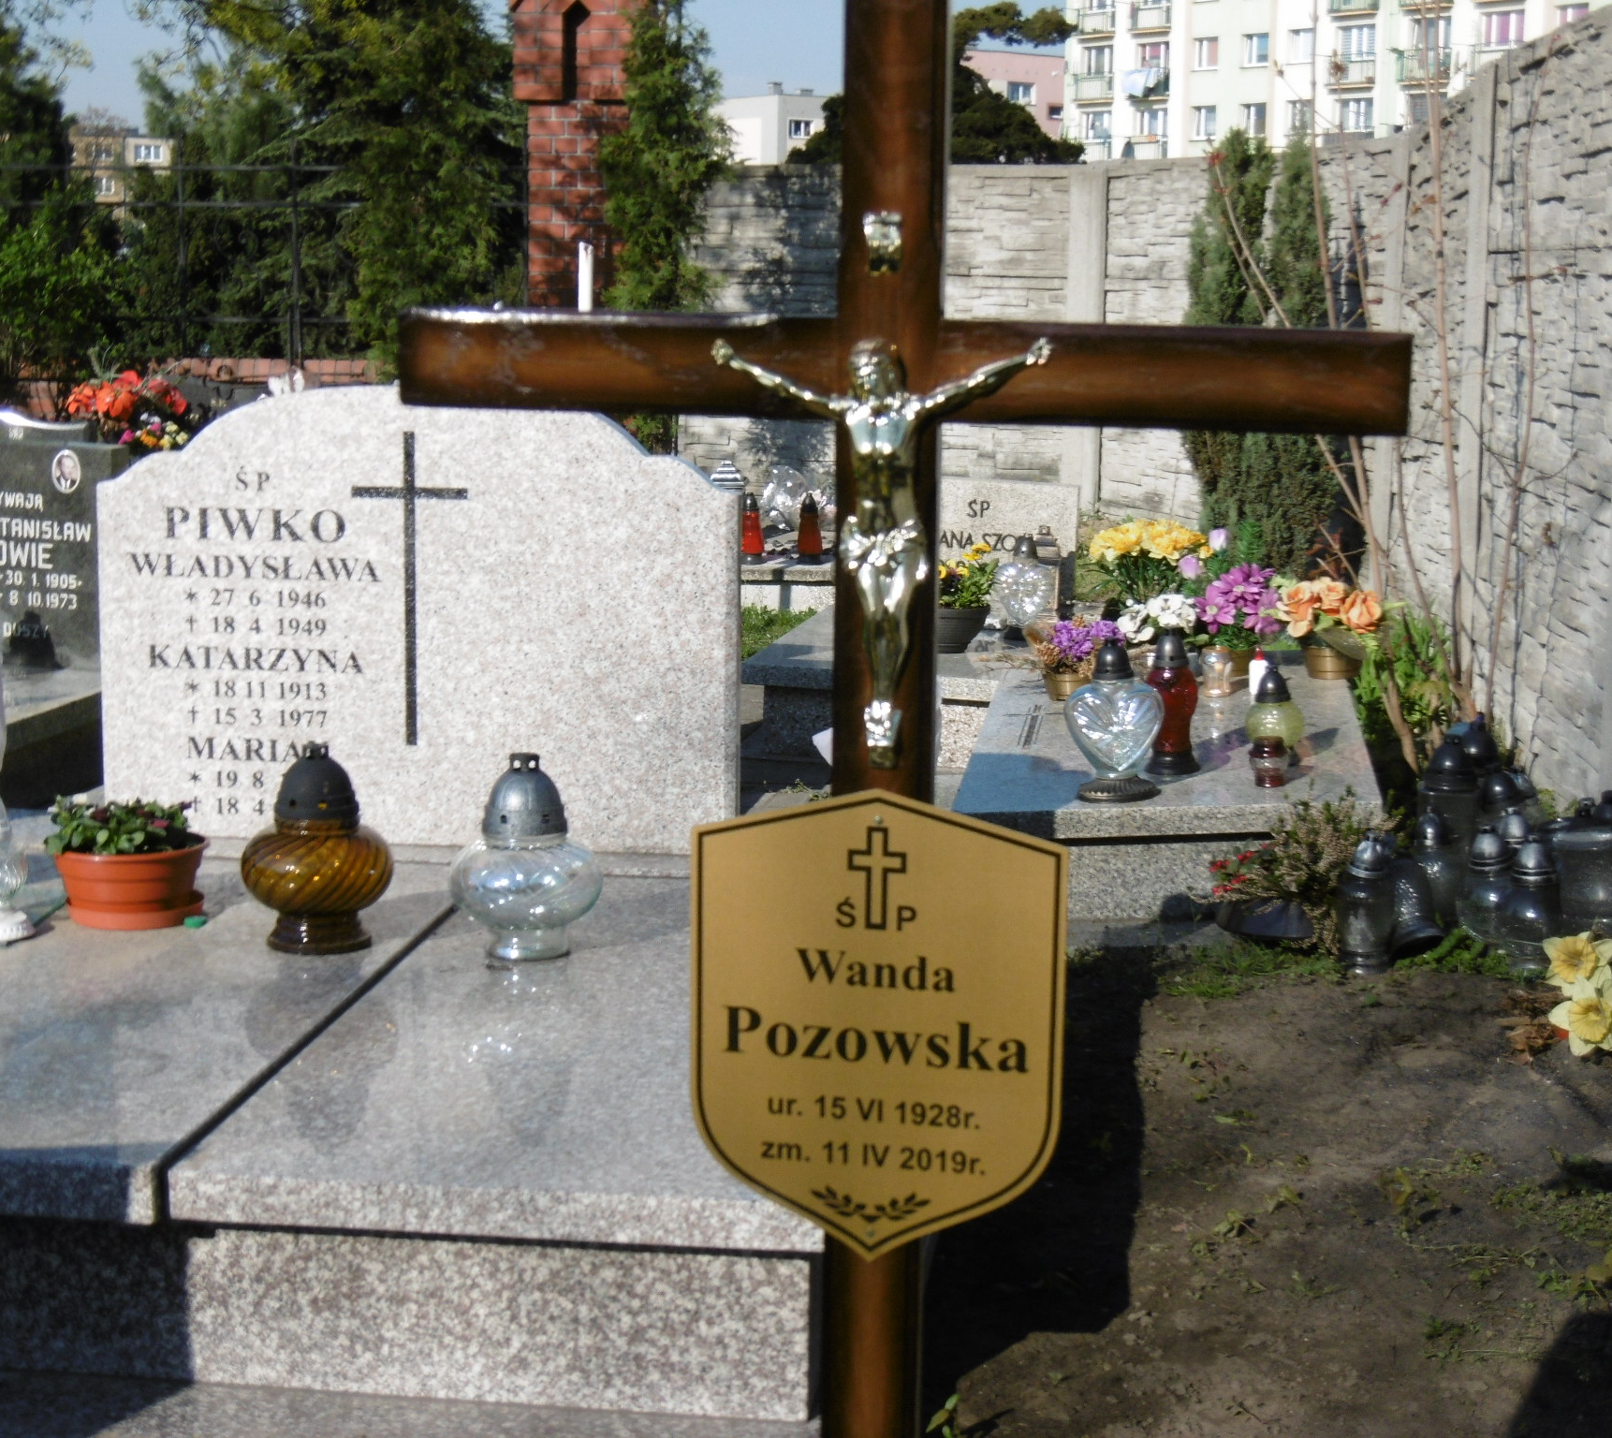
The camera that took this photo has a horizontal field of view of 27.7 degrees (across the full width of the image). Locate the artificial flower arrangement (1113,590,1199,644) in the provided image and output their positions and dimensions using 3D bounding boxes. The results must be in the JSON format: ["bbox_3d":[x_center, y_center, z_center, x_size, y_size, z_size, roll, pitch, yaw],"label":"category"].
[{"bbox_3d":[0.751,-0.204,7.020,0.180,0.150,0.170,1,8,0],"label":"artificial flower arrangement"}]

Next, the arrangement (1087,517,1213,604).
[{"bbox_3d":[0.754,-0.319,7.200,0.280,0.260,0.260,1,8,0],"label":"arrangement"}]

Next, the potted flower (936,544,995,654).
[{"bbox_3d":[0.322,-0.290,7.850,0.260,0.250,0.250,1,8,0],"label":"potted flower"}]

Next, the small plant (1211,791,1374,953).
[{"bbox_3d":[0.835,0.255,5.601,0.277,0.259,0.222,2,8,9],"label":"small plant"}]

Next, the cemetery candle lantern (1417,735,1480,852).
[{"bbox_3d":[1.257,0.199,6.394,0.118,0.320,0.118,1,8,7],"label":"cemetery candle lantern"}]

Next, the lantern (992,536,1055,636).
[{"bbox_3d":[0.541,-0.327,8.083,0.152,0.236,0.094,1,8,6],"label":"lantern"}]

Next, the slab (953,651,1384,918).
[{"bbox_3d":[0.793,0.120,7.109,0.816,0.266,1.781,1,8,7],"label":"slab"}]

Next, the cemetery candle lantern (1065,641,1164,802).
[{"bbox_3d":[0.597,0.000,6.324,0.188,0.301,0.154,1,8,7],"label":"cemetery candle lantern"}]

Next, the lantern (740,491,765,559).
[{"bbox_3d":[-0.179,-0.653,11.034,0.086,0.215,0.086,0,8,-1],"label":"lantern"}]

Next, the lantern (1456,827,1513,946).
[{"bbox_3d":[1.174,0.285,5.605,0.105,0.202,0.105,2,9,12],"label":"lantern"}]

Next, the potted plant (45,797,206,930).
[{"bbox_3d":[-0.985,0.201,4.741,0.230,0.175,0.225,1,8,0],"label":"potted plant"}]

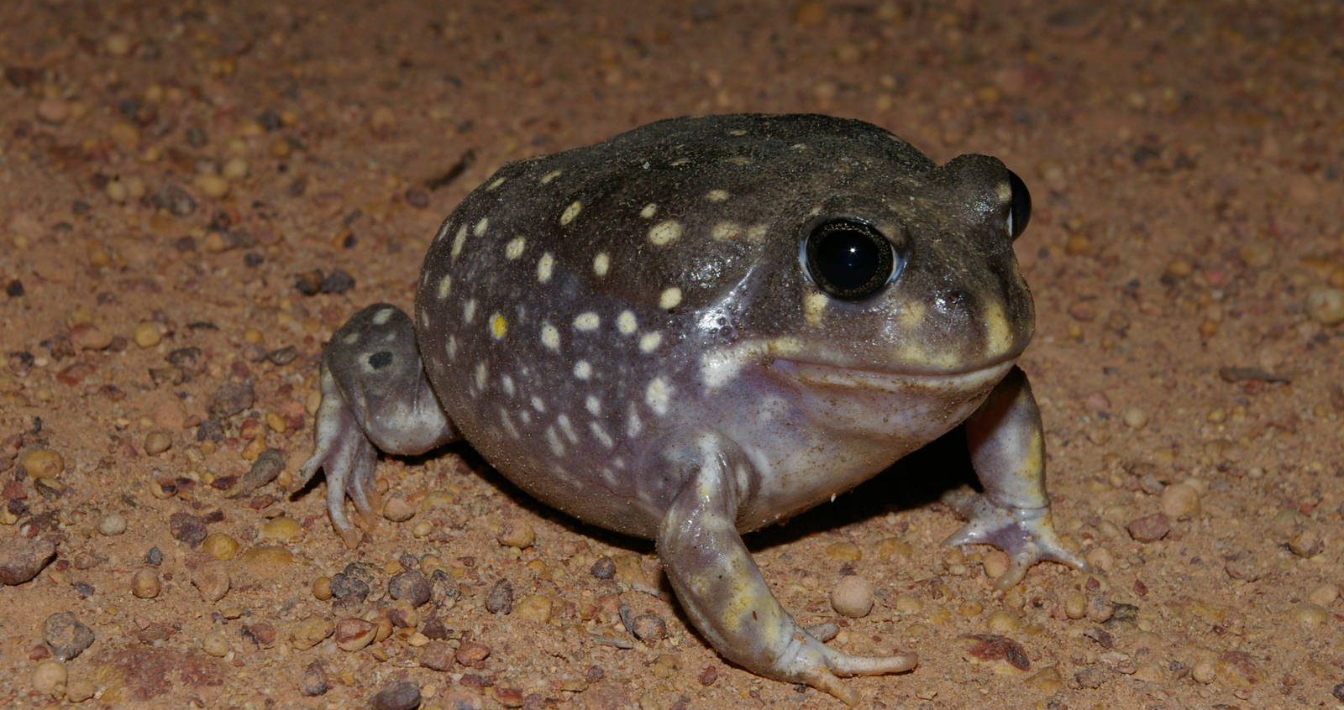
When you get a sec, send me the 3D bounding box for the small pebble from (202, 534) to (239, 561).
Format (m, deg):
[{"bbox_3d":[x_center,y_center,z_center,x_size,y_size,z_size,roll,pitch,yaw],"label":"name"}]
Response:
[{"bbox_3d":[-0.043,0.018,0.292,0.004,0.002,0.003,0,25,0],"label":"small pebble"}]

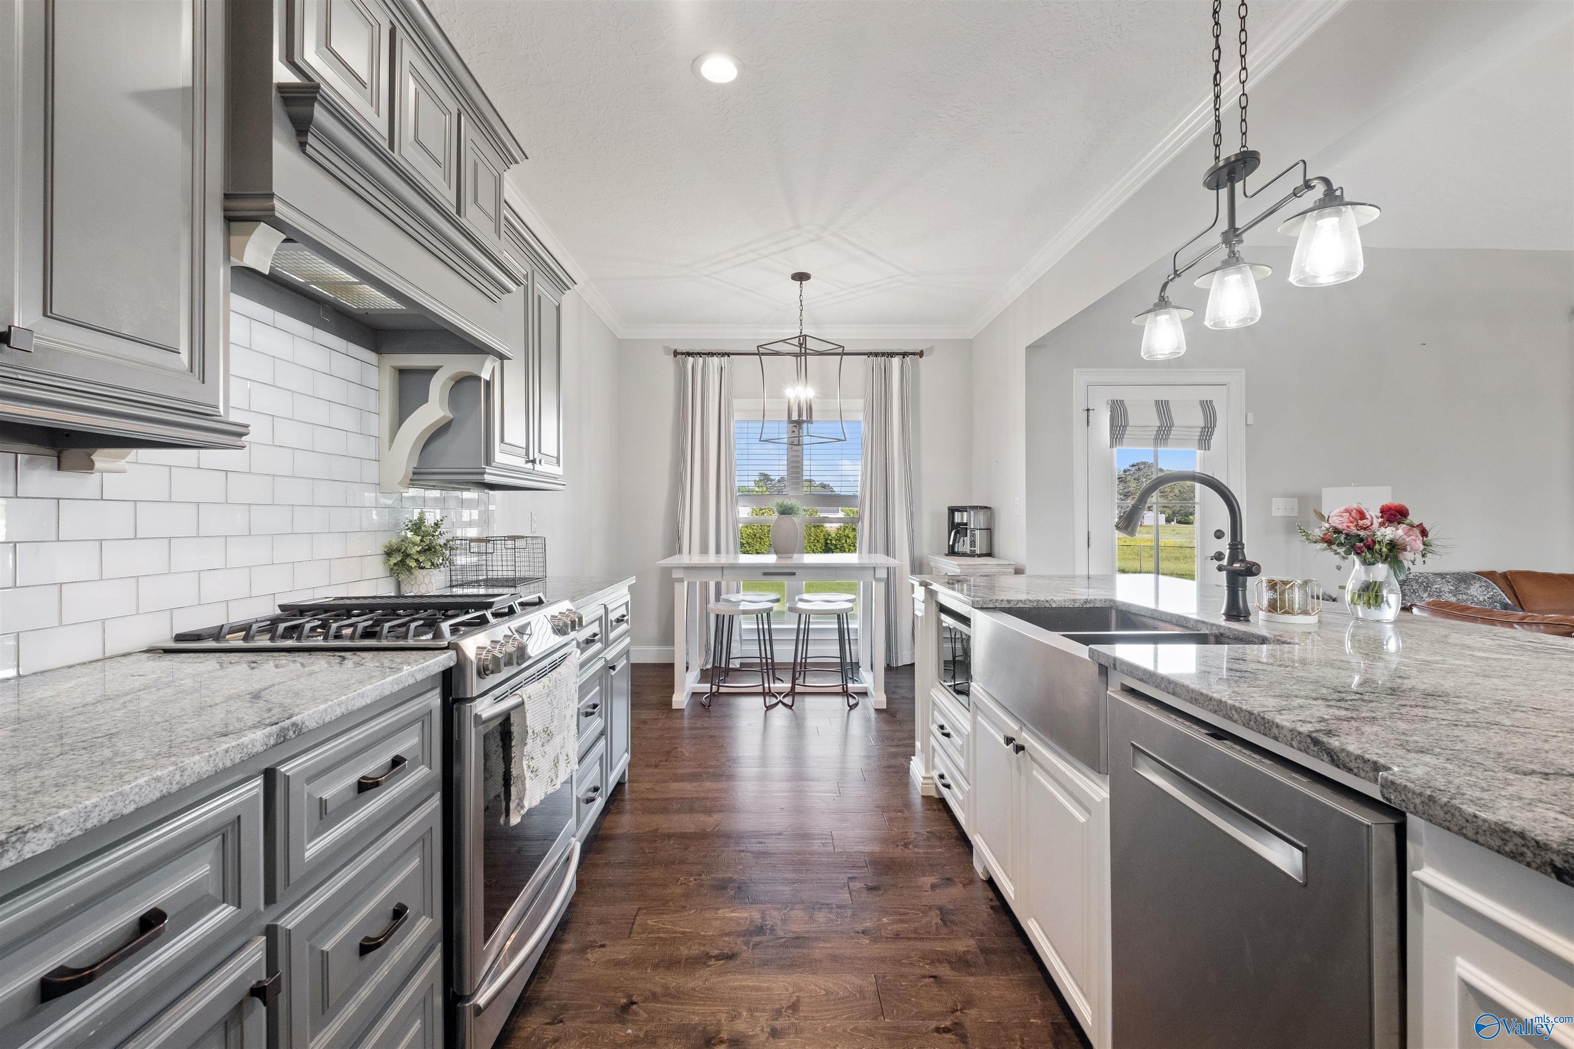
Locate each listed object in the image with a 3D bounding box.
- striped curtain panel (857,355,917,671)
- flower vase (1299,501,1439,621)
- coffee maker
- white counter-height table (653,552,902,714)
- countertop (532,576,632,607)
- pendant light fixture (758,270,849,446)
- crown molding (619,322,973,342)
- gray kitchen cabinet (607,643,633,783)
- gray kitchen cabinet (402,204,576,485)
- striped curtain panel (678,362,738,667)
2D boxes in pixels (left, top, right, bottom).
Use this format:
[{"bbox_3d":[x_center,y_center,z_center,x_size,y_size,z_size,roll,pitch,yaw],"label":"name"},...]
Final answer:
[{"bbox_3d":[0.796,-0.105,5.237,0.450,2.470,0.120,0,0,-1],"label":"striped curtain panel"},{"bbox_3d":[1.565,0.099,1.760,0.290,0.325,0.290,0,1,-1],"label":"flower vase"},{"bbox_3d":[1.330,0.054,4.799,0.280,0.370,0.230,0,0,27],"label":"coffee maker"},{"bbox_3d":[-0.045,0.692,4.380,1.510,0.905,0.730,0,1,-1],"label":"white counter-height table"},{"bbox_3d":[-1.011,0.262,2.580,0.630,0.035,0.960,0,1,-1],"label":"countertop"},{"bbox_3d":[0.090,-1.061,4.200,0.400,1.055,0.400,0,1,39],"label":"pendant light fixture"},{"bbox_3d":[0.074,-1.548,5.262,2.870,0.095,0.075,0,0,-1],"label":"crown molding"},{"bbox_3d":[-0.957,0.797,2.721,0.540,0.620,0.410,0,0,-1],"label":"gray kitchen cabinet"},{"bbox_3d":[-1.123,-0.612,2.533,0.350,0.930,0.840,0,0,-1],"label":"gray kitchen cabinet"},{"bbox_3d":[-0.634,-0.103,5.240,0.490,2.480,0.130,0,1,-1],"label":"striped curtain panel"}]

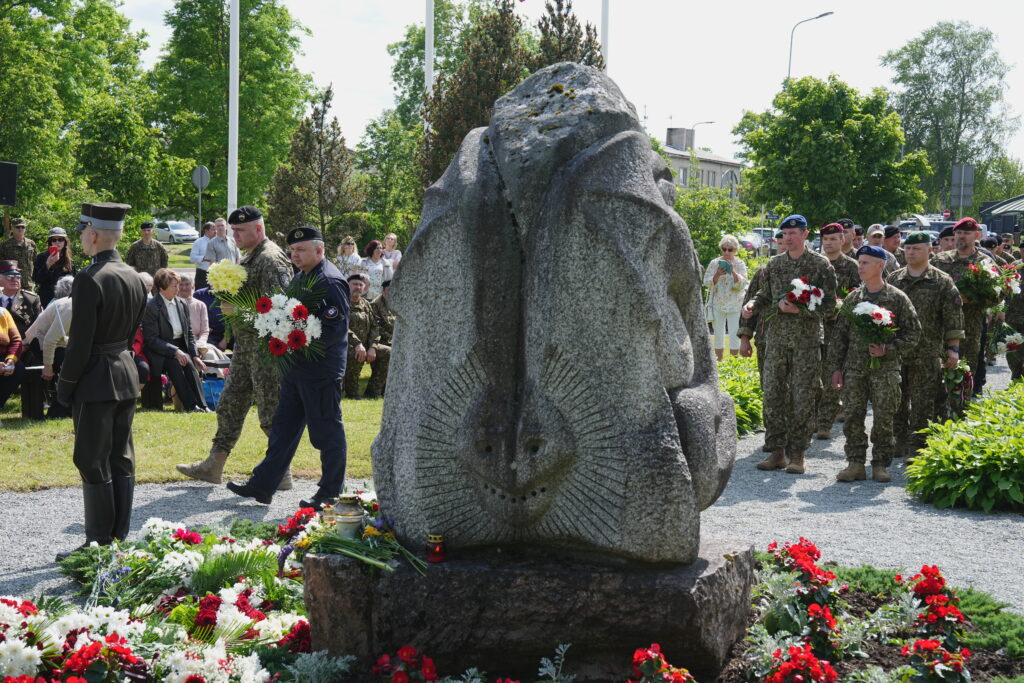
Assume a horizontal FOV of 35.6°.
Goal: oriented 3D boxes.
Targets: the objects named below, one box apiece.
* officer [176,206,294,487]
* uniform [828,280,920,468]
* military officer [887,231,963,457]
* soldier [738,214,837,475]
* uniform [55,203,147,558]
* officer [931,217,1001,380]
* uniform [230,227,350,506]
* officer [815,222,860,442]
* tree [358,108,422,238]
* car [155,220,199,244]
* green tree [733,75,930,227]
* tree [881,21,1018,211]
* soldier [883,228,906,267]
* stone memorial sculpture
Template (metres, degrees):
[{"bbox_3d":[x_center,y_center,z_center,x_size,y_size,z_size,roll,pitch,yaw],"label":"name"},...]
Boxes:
[{"bbox_3d":[-1.871,0.037,10.700,0.760,1.860,0.580,0,4,-15],"label":"officer"},{"bbox_3d":[2.583,0.226,11.350,0.620,1.320,0.450,3,5,29],"label":"uniform"},{"bbox_3d":[3.289,0.016,12.700,0.640,1.790,0.450,3,5,27],"label":"military officer"},{"bbox_3d":[2.023,0.020,11.700,0.660,1.870,0.500,3,5,27],"label":"soldier"},{"bbox_3d":[-2.268,0.188,8.800,0.400,1.880,0.520,4,5,37],"label":"uniform"},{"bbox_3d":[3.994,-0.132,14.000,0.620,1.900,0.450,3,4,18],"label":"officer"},{"bbox_3d":[-1.418,0.127,10.200,0.750,1.770,0.600,-1,5,-24],"label":"uniform"},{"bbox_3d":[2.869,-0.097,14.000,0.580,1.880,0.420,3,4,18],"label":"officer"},{"bbox_3d":[-2.572,-2.842,34.000,2.000,4.300,2.000,1,4,0],"label":"tree"},{"bbox_3d":[-22.477,-7.185,105.000,1.800,1.520,4.300,-3,6,-43],"label":"car"},{"bbox_3d":[9.537,-4.743,48.000,5.900,6.400,5.800,1,4,0],"label":"green tree"},{"bbox_3d":[27.527,-12.492,100.000,8.700,15.000,8.200,1,4,0],"label":"tree"},{"bbox_3d":[3.910,-0.232,16.200,0.580,1.800,0.420,2,4,14],"label":"soldier"},{"bbox_3d":[0.215,-0.167,7.200,1.500,2.120,1.000,2,4,11],"label":"stone memorial sculpture"}]

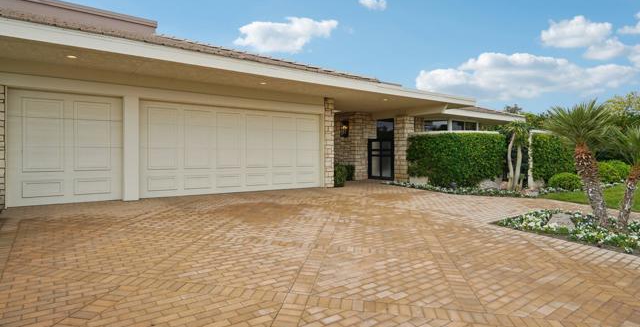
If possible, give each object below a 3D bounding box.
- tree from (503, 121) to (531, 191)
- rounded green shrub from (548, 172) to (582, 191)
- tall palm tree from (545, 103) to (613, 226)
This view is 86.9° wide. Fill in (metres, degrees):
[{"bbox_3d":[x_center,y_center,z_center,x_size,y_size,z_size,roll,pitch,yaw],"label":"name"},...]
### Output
[{"bbox_3d":[6.460,-0.210,11.100,0.900,2.270,0.880,0,1,30],"label":"tree"},{"bbox_3d":[7.950,0.600,10.950,0.980,0.660,0.980,0,1,36],"label":"rounded green shrub"},{"bbox_3d":[4.950,0.000,6.450,1.220,2.430,1.200,0,1,38],"label":"tall palm tree"}]

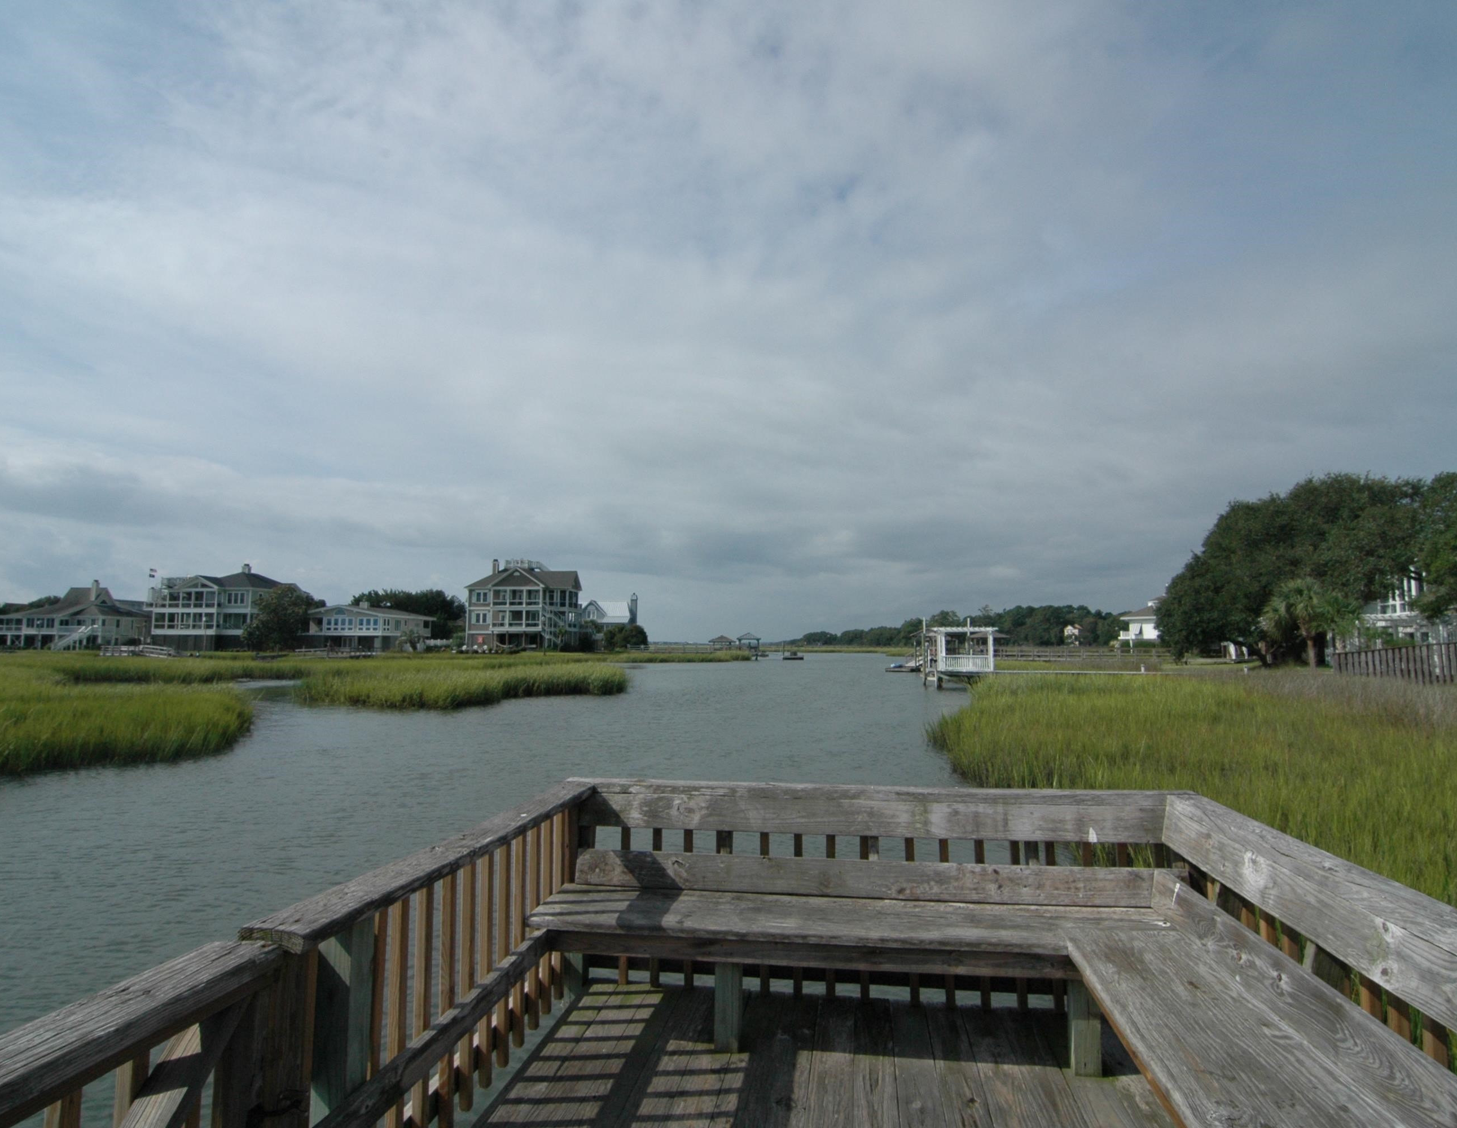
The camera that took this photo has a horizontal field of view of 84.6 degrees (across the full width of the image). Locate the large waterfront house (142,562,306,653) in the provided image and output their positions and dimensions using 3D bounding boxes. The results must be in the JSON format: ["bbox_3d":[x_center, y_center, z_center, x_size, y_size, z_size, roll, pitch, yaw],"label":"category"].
[{"bbox_3d":[-73.200,6.636,118.428,13.500,12.800,14.200,-1,-6,10],"label":"large waterfront house"}]

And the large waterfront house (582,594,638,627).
[{"bbox_3d":[-23.700,11.170,154.657,13.000,11.200,11.500,1,-6,-9],"label":"large waterfront house"}]

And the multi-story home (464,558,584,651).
[{"bbox_3d":[-31.000,6.488,123.971,14.500,14.000,13.200,-1,-6,6],"label":"multi-story home"}]

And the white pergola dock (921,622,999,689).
[{"bbox_3d":[14.900,5.730,51.686,4.400,4.400,4.200,-1,-6,6],"label":"white pergola dock"}]

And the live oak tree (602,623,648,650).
[{"bbox_3d":[-17.000,12.161,131.442,7.400,4.400,6.500,0,-6,0],"label":"live oak tree"}]

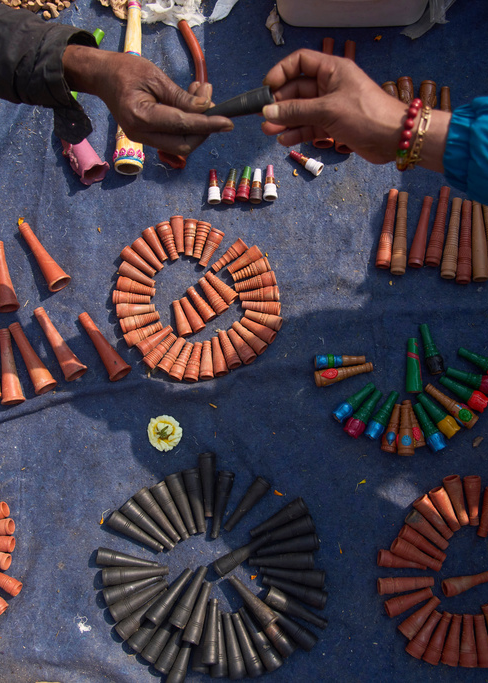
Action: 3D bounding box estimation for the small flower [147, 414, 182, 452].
[{"bbox_3d":[-0.112,0.130,0.960,0.049,0.024,0.052,0,80,0],"label":"small flower"}]

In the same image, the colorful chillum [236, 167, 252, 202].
[{"bbox_3d":[0.003,-0.248,1.069,0.021,0.021,0.055,7,79,5],"label":"colorful chillum"}]

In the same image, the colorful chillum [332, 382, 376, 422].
[{"bbox_3d":[0.159,0.086,0.972,0.070,0.022,0.022,-41,82,-11],"label":"colorful chillum"}]

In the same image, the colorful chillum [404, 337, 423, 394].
[{"bbox_3d":[0.253,0.036,1.016,0.024,0.024,0.081,0,80,5],"label":"colorful chillum"}]

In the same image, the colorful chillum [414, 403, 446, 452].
[{"bbox_3d":[0.262,0.120,0.963,0.023,0.023,0.070,-26,80,-4],"label":"colorful chillum"}]

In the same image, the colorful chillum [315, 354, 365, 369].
[{"bbox_3d":[0.139,0.027,0.983,0.072,0.018,0.018,-3,80,-4],"label":"colorful chillum"}]

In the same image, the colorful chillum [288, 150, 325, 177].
[{"bbox_3d":[0.097,-0.281,1.065,0.054,0.021,0.021,33,87,12],"label":"colorful chillum"}]

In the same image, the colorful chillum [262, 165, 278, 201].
[{"bbox_3d":[0.042,-0.250,1.066,0.022,0.022,0.055,-1,78,4],"label":"colorful chillum"}]

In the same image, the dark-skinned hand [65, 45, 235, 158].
[{"bbox_3d":[-0.106,-0.254,0.745,0.185,0.090,0.085,19,81,3],"label":"dark-skinned hand"}]

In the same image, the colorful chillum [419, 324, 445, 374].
[{"bbox_3d":[0.268,0.011,0.984,0.024,0.024,0.072,-10,75,-2],"label":"colorful chillum"}]

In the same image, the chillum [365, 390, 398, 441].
[{"bbox_3d":[0.197,0.103,0.966,0.023,0.023,0.075,31,80,5],"label":"chillum"}]

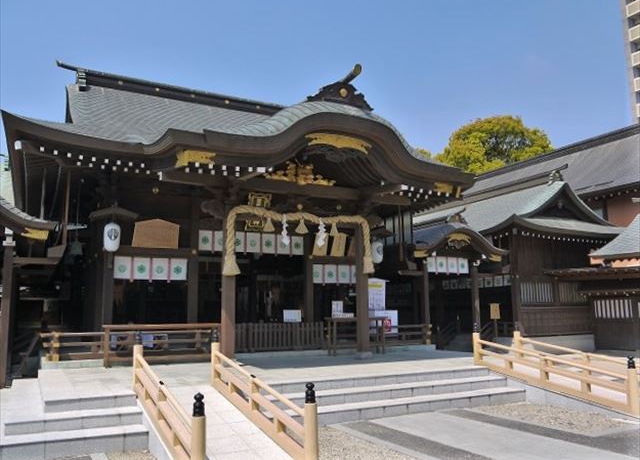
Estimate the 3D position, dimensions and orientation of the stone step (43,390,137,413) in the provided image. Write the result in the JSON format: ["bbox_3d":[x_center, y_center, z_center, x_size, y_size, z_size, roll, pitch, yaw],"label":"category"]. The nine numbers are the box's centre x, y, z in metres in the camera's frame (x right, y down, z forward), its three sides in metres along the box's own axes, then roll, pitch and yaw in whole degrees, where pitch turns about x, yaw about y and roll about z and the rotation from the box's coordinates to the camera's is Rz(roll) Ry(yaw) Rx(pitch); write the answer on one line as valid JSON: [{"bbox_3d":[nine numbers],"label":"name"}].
[{"bbox_3d":[-3.368,2.523,7.616,1.193,0.158,0.541,4,-11,-26],"label":"stone step"}]

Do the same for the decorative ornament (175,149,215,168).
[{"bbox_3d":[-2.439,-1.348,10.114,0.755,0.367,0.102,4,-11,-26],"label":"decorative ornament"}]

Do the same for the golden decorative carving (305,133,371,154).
[{"bbox_3d":[0.343,-1.602,9.585,1.387,0.313,0.098,3,-9,-25],"label":"golden decorative carving"}]

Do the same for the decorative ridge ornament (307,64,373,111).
[{"bbox_3d":[0.599,-3.133,11.351,1.683,0.704,0.949,4,-11,-26],"label":"decorative ridge ornament"}]

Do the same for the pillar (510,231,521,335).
[{"bbox_3d":[6.198,1.647,16.373,0.195,3.370,0.195,3,-9,-25],"label":"pillar"}]

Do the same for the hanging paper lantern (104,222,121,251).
[{"bbox_3d":[-4.715,0.175,11.763,0.391,0.664,0.391,3,-9,-25],"label":"hanging paper lantern"}]

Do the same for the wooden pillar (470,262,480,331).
[{"bbox_3d":[4.916,2.445,16.296,0.186,2.850,0.186,3,-9,-25],"label":"wooden pillar"}]

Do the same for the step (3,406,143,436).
[{"bbox_3d":[-2.881,2.262,6.126,1.439,0.147,0.376,3,-9,-25],"label":"step"}]

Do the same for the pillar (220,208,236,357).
[{"bbox_3d":[-2.128,1.174,12.182,0.245,3.611,0.245,4,-11,-26],"label":"pillar"}]

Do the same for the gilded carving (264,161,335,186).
[{"bbox_3d":[-0.495,-1.456,13.417,2.020,0.592,0.204,4,-11,-26],"label":"gilded carving"}]

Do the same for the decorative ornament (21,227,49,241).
[{"bbox_3d":[-5.900,0.093,10.717,0.528,0.234,0.078,3,-9,-25],"label":"decorative ornament"}]

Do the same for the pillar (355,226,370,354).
[{"bbox_3d":[0.958,1.289,11.628,0.215,2.867,0.215,3,-9,-25],"label":"pillar"}]

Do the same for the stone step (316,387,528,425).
[{"bbox_3d":[1.451,2.998,8.787,5.120,0.191,0.546,4,-11,-26],"label":"stone step"}]

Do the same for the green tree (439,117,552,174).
[{"bbox_3d":[13.080,-0.824,38.212,9.379,15.564,9.379,3,-9,-25],"label":"green tree"}]

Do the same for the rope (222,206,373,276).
[{"bbox_3d":[-0.416,0.343,12.891,4.080,1.683,0.306,4,-11,-26],"label":"rope"}]

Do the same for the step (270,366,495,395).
[{"bbox_3d":[0.977,2.828,9.806,5.253,0.158,0.541,4,-11,-26],"label":"step"}]

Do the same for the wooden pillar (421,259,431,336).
[{"bbox_3d":[3.669,2.415,17.951,0.163,2.754,0.163,4,-11,-26],"label":"wooden pillar"}]

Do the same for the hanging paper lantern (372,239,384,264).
[{"bbox_3d":[1.660,0.654,14.847,0.361,0.664,0.361,-1,-8,0],"label":"hanging paper lantern"}]

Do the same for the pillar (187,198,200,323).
[{"bbox_3d":[-3.662,1.215,14.953,0.230,4.335,0.229,4,-11,-26],"label":"pillar"}]

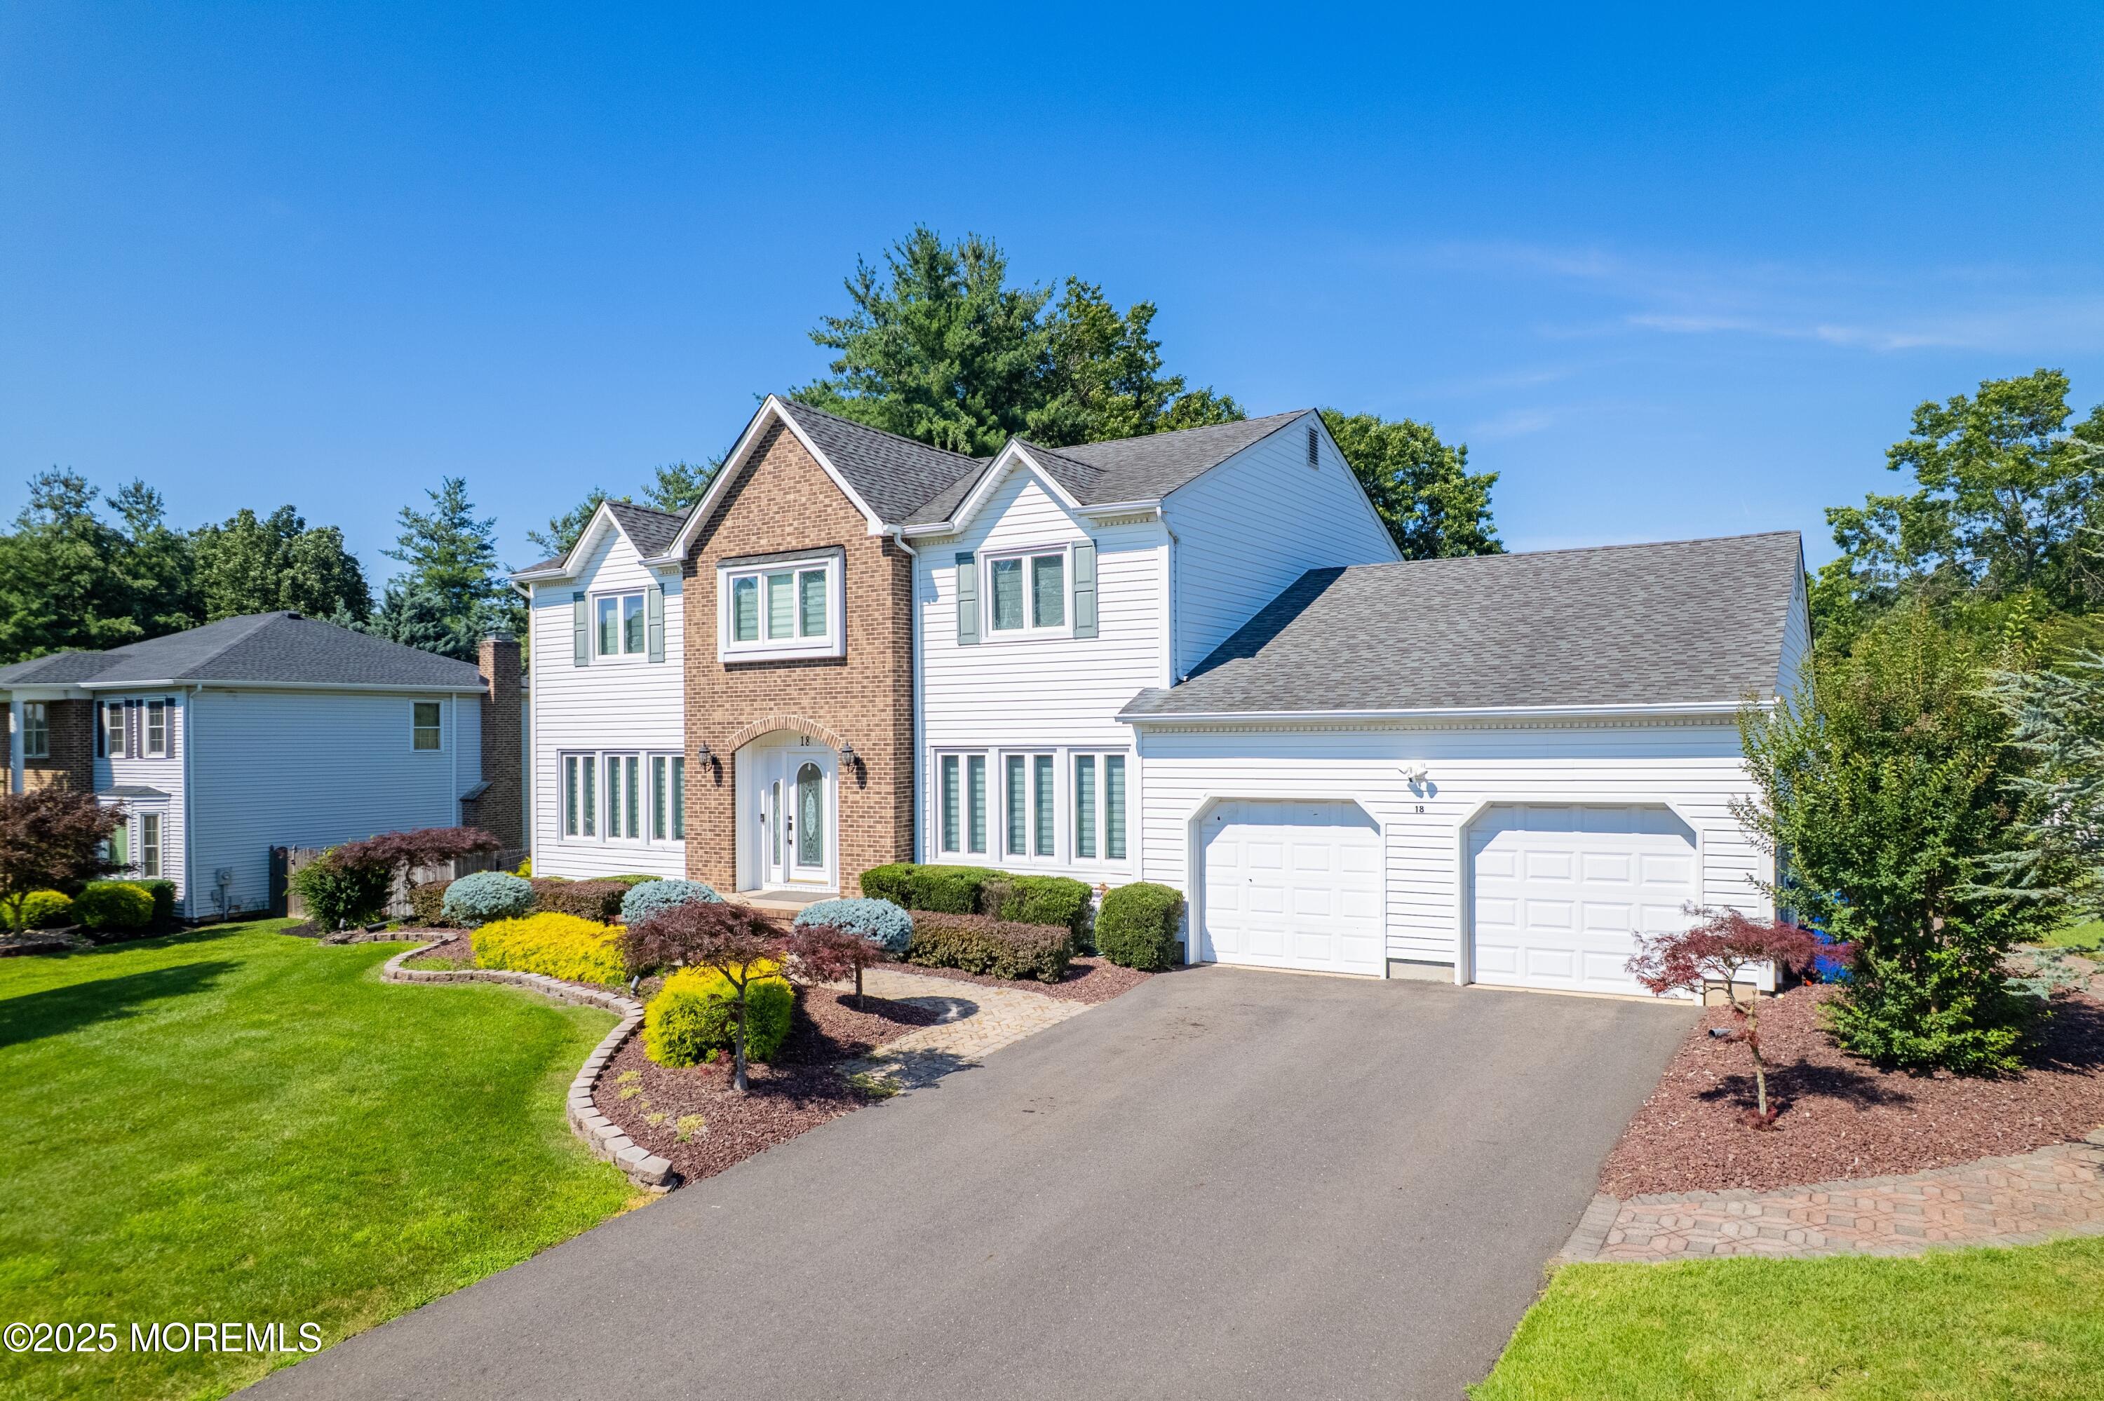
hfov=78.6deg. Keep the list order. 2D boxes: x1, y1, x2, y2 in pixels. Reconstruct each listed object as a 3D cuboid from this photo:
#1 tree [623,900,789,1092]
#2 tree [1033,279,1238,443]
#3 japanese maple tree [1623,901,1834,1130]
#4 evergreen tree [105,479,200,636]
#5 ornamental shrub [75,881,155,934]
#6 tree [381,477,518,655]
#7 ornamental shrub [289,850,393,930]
[{"bbox_3d":[-2.854,2.435,10.600,1.400,1.570,1.350,0,-1,-15],"label":"tree"},{"bbox_3d":[2.295,-3.936,37.000,7.200,16.000,7.000,-1,-1,4],"label":"tree"},{"bbox_3d":[5.019,2.303,9.400,1.600,1.600,1.500,-2,-1,31],"label":"japanese maple tree"},{"bbox_3d":[-44.033,-2.217,63.000,5.800,17.200,5.800,-2,-1,31],"label":"evergreen tree"},{"bbox_3d":[-20.175,4.413,27.700,1.500,1.030,1.400,0,-2,-36],"label":"ornamental shrub"},{"bbox_3d":[-24.374,-1.580,52.000,6.400,14.700,6.200,0,-1,-25],"label":"tree"},{"bbox_3d":[-13.663,3.565,24.700,1.800,1.530,1.700,0,-1,-29],"label":"ornamental shrub"}]

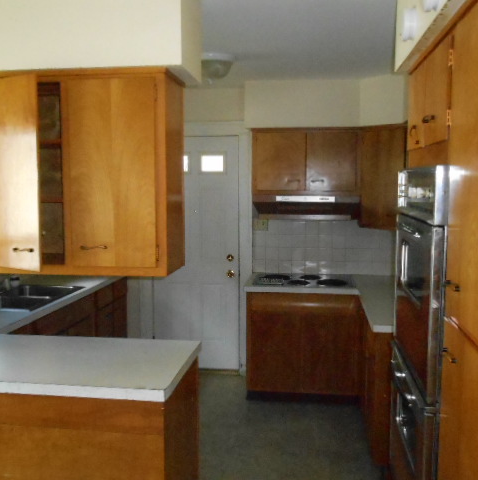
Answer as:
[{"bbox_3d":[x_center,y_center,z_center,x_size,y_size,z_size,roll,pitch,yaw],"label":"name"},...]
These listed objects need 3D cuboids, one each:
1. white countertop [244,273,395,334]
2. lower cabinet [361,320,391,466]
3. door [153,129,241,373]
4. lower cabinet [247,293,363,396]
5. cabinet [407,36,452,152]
[{"bbox_3d":[0.741,0.397,3.974,1.455,0.040,1.800,1,5,7],"label":"white countertop"},{"bbox_3d":[1.117,0.846,3.650,0.595,0.790,1.070,1,5,7],"label":"lower cabinet"},{"bbox_3d":[-0.380,0.128,5.007,0.760,2.015,0.045,1,5,7],"label":"door"},{"bbox_3d":[0.513,0.755,4.588,0.837,0.790,0.650,1,5,7],"label":"lower cabinet"},{"bbox_3d":[0.938,-0.485,1.988,0.560,0.310,0.690,1,5,7],"label":"cabinet"}]

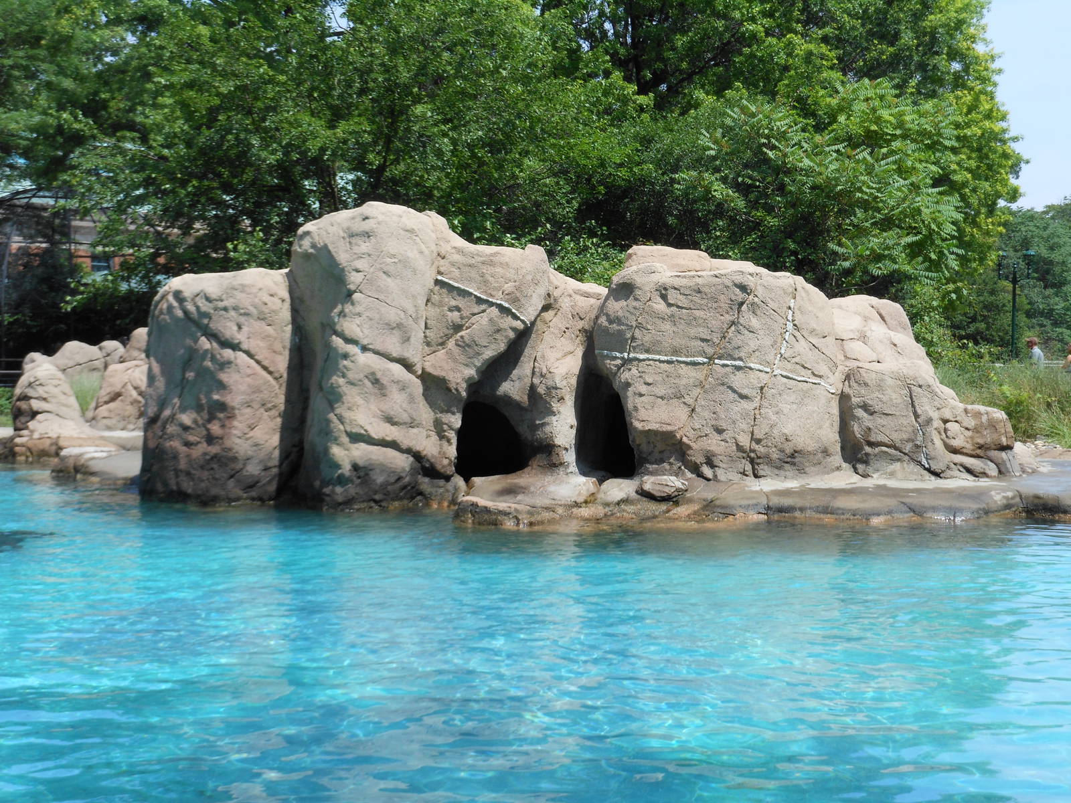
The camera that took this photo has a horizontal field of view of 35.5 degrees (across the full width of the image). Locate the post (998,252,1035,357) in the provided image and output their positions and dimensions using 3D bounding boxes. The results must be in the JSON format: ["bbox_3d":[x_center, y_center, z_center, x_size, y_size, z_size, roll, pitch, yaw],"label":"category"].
[{"bbox_3d":[13.486,-2.087,47.074,1.150,4.350,0.380,1,2,20],"label":"post"}]

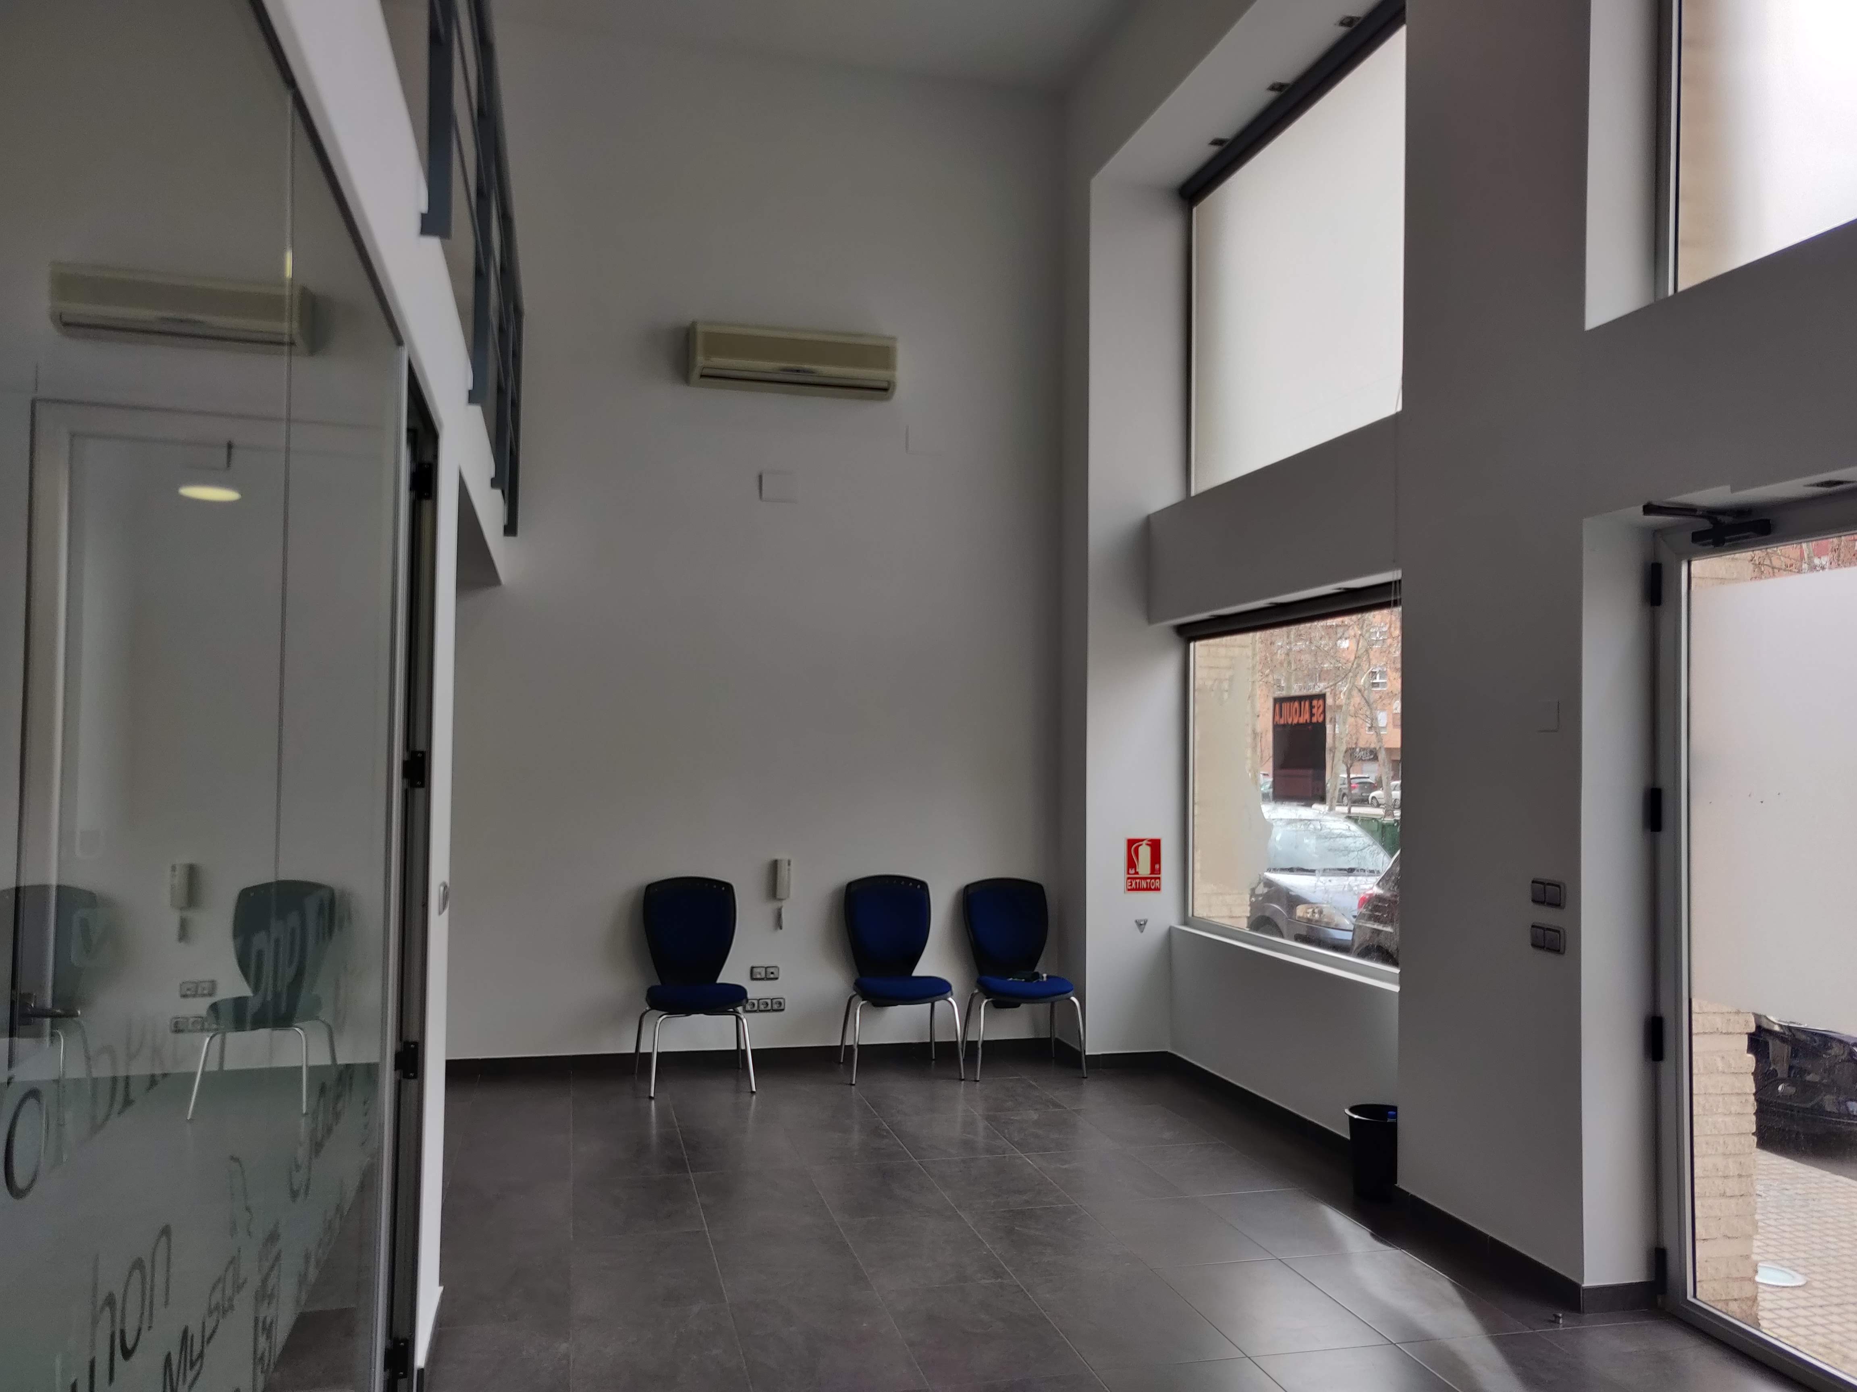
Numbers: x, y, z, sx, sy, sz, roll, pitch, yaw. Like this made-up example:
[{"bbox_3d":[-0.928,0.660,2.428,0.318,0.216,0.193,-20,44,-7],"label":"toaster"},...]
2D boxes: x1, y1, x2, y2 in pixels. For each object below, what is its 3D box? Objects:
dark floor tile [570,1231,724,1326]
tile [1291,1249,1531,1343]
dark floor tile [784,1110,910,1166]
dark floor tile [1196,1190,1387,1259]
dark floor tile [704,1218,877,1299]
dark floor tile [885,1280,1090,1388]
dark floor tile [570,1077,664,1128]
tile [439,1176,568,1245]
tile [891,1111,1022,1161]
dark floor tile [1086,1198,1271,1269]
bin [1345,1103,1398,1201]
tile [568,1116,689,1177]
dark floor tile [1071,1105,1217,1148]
[{"bbox_3d":[-0.889,1.815,4.214,0.440,0.010,0.630,2,-3,-15],"label":"dark floor tile"},{"bbox_3d":[1.457,1.863,4.176,0.452,0.010,0.650,2,-3,-15],"label":"tile"},{"bbox_3d":[-0.346,1.892,5.678,0.440,0.010,0.630,2,-3,-15],"label":"dark floor tile"},{"bbox_3d":[1.286,1.881,4.786,0.440,0.010,0.630,2,-3,-15],"label":"dark floor tile"},{"bbox_3d":[-0.457,1.834,4.346,0.452,0.010,0.650,2,-3,-15],"label":"dark floor tile"},{"bbox_3d":[0.146,1.820,3.833,0.452,0.010,0.650,2,-3,-15],"label":"dark floor tile"},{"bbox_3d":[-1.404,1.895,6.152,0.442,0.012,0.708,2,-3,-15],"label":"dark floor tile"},{"bbox_3d":[-1.496,1.833,4.745,0.452,0.010,0.650,2,-3,-15],"label":"tile"},{"bbox_3d":[0.087,1.919,5.830,0.452,0.010,0.650,2,-3,-15],"label":"tile"},{"bbox_3d":[0.851,1.868,4.672,0.440,0.010,0.630,2,-3,-15],"label":"dark floor tile"},{"bbox_3d":[1.745,1.761,5.158,0.273,0.305,0.273,2,-3,-15],"label":"bin"},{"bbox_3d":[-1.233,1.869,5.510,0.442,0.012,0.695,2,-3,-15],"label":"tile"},{"bbox_3d":[0.959,1.933,6.028,0.442,0.012,0.626,2,-3,-15],"label":"dark floor tile"}]

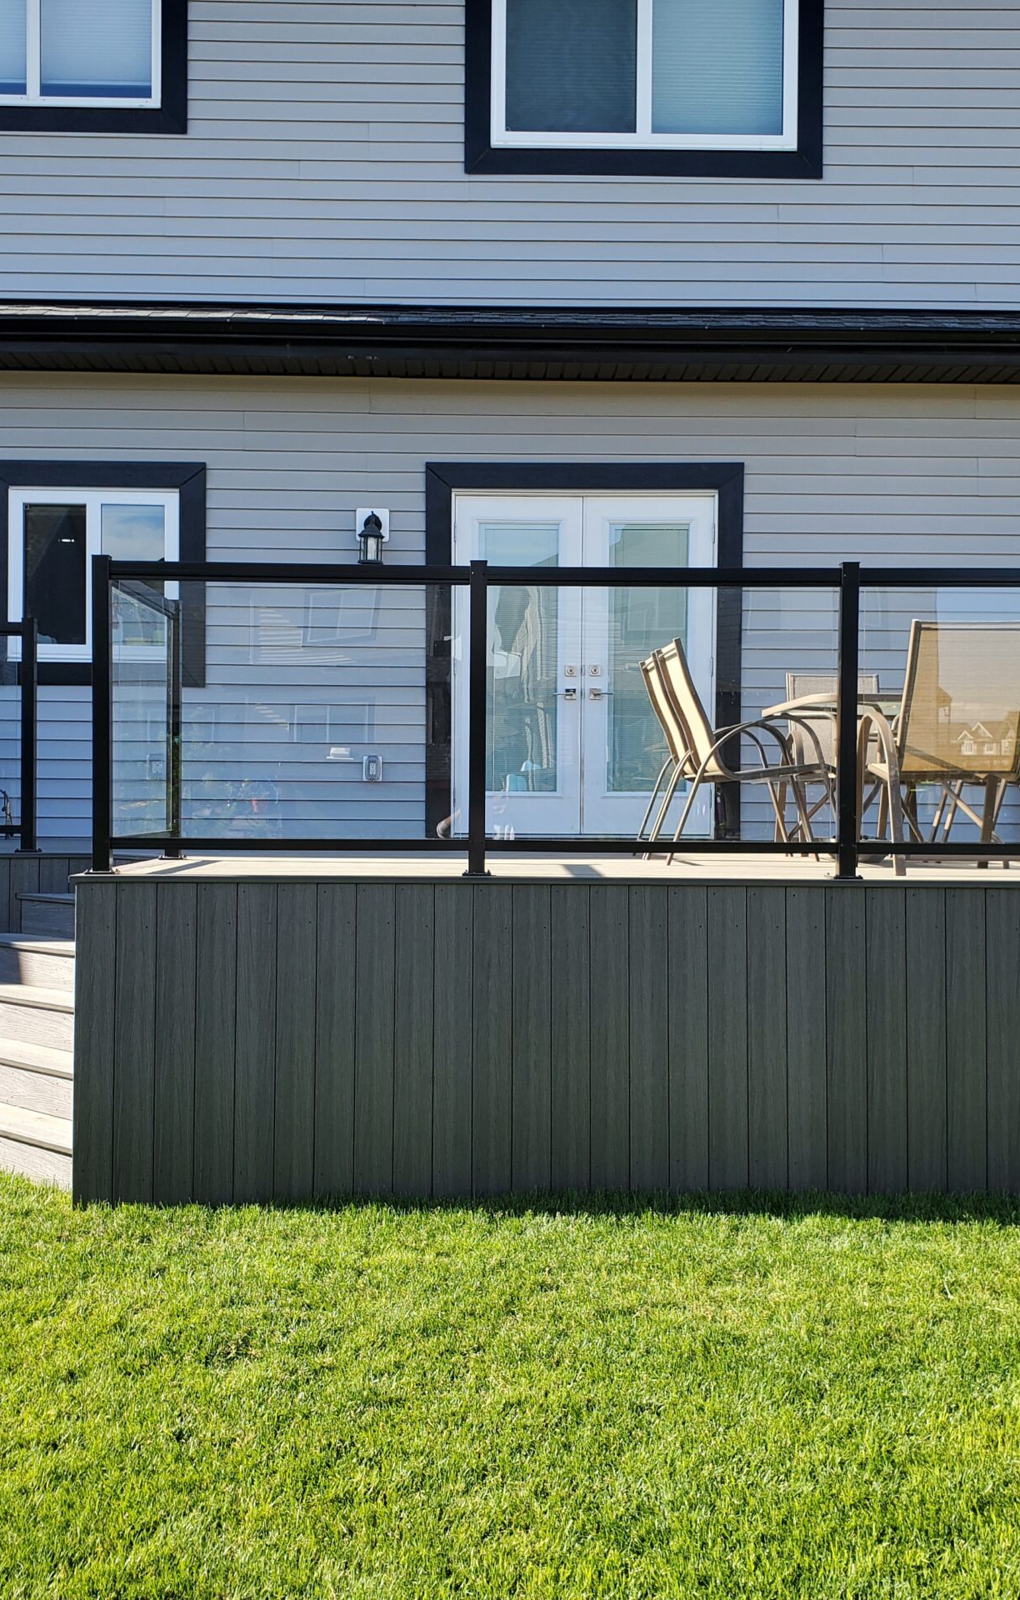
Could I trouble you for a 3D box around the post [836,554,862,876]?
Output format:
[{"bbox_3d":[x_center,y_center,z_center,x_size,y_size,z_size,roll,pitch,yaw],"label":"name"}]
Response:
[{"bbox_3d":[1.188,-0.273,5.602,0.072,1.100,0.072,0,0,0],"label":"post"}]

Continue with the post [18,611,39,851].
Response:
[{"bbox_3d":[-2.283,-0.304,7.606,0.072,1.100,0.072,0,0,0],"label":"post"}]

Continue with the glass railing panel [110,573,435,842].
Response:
[{"bbox_3d":[-0.789,-0.310,5.600,1.210,0.920,0.025,0,0,0],"label":"glass railing panel"}]

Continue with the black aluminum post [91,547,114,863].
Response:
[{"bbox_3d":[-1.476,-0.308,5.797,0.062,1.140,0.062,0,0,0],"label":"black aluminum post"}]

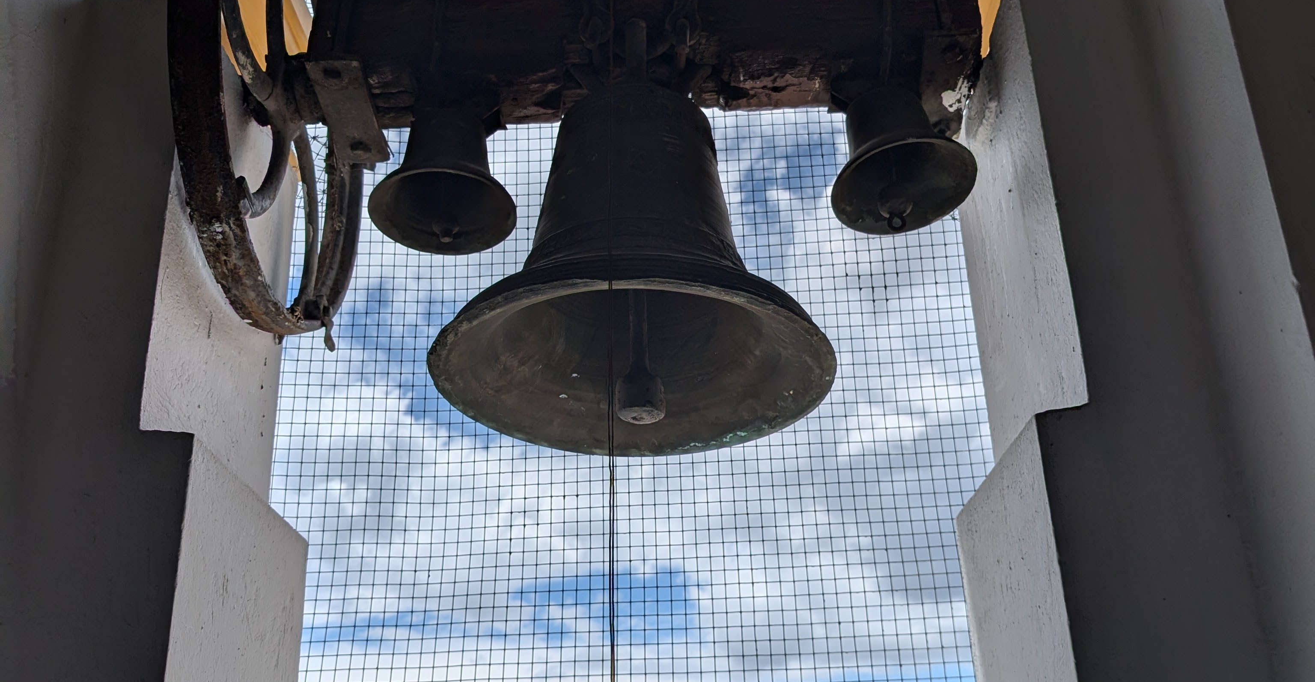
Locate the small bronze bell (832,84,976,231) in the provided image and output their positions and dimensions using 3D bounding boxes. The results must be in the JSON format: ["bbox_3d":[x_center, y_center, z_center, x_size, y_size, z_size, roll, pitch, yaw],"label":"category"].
[{"bbox_3d":[0.361,-0.293,1.851,0.215,0.156,0.215,-4,-33,0],"label":"small bronze bell"}]

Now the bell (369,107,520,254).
[{"bbox_3d":[-0.320,-0.259,1.854,0.217,0.161,0.217,1,-30,2],"label":"bell"}]

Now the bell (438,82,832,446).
[{"bbox_3d":[-0.030,-0.140,1.784,0.559,0.426,0.559,0,-27,2],"label":"bell"}]

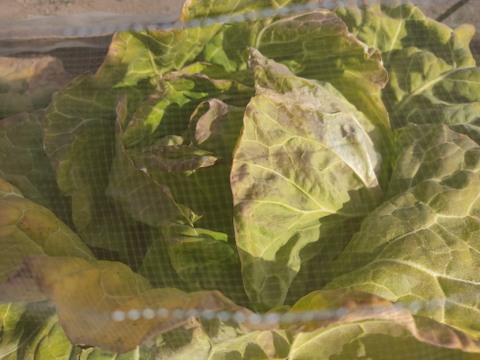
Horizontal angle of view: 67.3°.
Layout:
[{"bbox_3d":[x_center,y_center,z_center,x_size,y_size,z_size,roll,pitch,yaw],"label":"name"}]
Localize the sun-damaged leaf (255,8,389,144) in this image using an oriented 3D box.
[{"bbox_3d":[0.103,-0.135,0.480,0.160,0.135,0.110,11,49,10],"label":"sun-damaged leaf"}]

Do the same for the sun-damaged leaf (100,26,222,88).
[{"bbox_3d":[-0.102,-0.173,0.510,0.163,0.073,0.061,0,48,0],"label":"sun-damaged leaf"}]

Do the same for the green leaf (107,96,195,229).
[{"bbox_3d":[-0.102,-0.022,0.450,0.078,0.110,0.125,0,48,0],"label":"green leaf"}]

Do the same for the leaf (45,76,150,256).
[{"bbox_3d":[-0.164,-0.018,0.460,0.090,0.145,0.180,0,48,0],"label":"leaf"}]

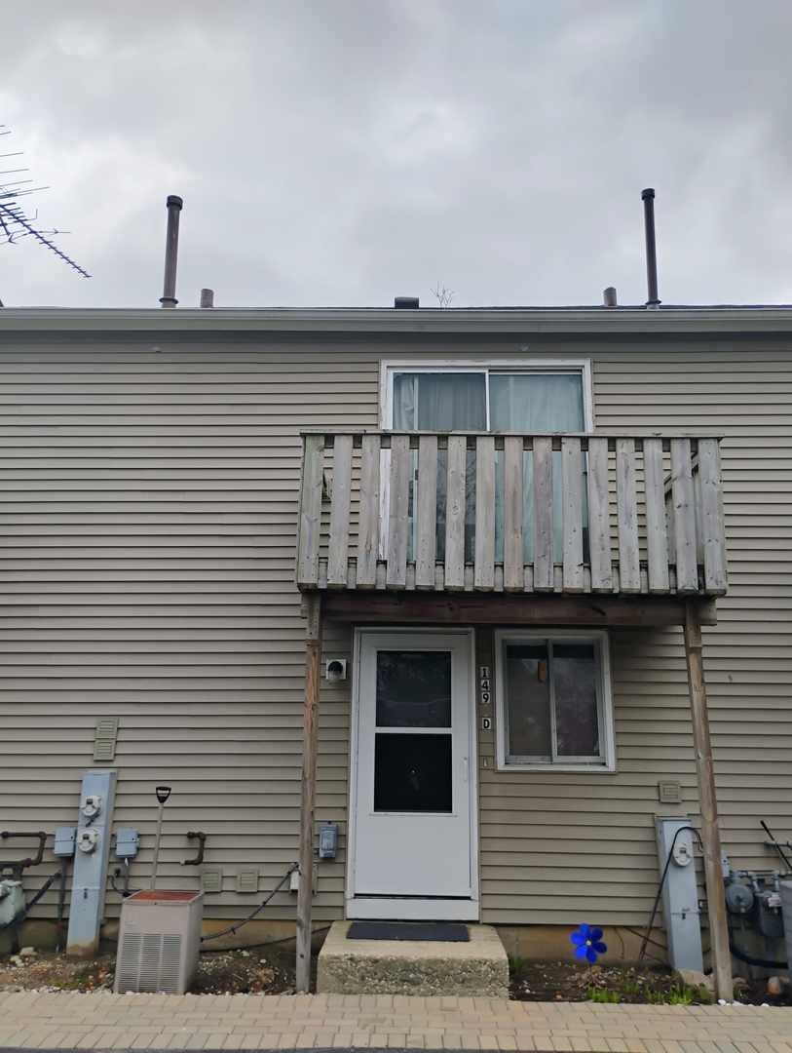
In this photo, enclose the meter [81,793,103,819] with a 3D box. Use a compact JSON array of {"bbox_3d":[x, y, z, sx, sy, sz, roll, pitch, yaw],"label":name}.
[{"bbox_3d":[-2.340,2.160,6.568,0.165,0.172,0.105,0,-15,1],"label":"meter"}]

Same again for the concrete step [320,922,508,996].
[{"bbox_3d":[0.123,2.998,5.961,1.220,0.240,1.110,0,-15,1],"label":"concrete step"}]

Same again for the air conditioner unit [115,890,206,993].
[{"bbox_3d":[-1.554,2.753,5.669,0.437,0.545,0.430,0,-14,2],"label":"air conditioner unit"}]

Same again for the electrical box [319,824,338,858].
[{"bbox_3d":[-0.525,2.452,6.652,0.145,0.235,0.090,0,-15,1],"label":"electrical box"}]

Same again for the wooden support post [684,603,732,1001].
[{"bbox_3d":[2.076,1.755,5.701,0.092,2.570,0.092,0,-14,2],"label":"wooden support post"}]

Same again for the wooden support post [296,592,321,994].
[{"bbox_3d":[-0.595,1.718,5.805,0.092,2.620,0.092,0,-15,1],"label":"wooden support post"}]

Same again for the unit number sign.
[{"bbox_3d":[0.736,1.300,6.979,0.072,0.295,0.012,0,-15,1],"label":"unit number sign"}]

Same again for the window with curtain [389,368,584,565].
[{"bbox_3d":[0.832,-0.498,7.470,1.830,1.995,0.100,0,-15,1],"label":"window with curtain"}]

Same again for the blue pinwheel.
[{"bbox_3d":[1.346,2.921,5.977,0.250,0.255,0.060,0,-14,2],"label":"blue pinwheel"}]

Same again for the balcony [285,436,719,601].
[{"bbox_3d":[0.843,0.005,6.743,3.070,1.155,1.160,0,-14,2],"label":"balcony"}]

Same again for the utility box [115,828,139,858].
[{"bbox_3d":[-2.116,2.488,6.708,0.160,0.205,0.090,0,-14,2],"label":"utility box"}]

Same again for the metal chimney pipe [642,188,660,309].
[{"bbox_3d":[2.991,-3.261,9.982,0.185,1.592,0.185,2,-15,2],"label":"metal chimney pipe"}]

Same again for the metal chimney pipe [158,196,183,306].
[{"bbox_3d":[-2.650,-3.252,10.085,0.215,1.502,0.215,-1,-15,1],"label":"metal chimney pipe"}]

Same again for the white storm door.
[{"bbox_3d":[0.144,1.927,6.802,1.020,2.228,0.080,0,-15,1],"label":"white storm door"}]

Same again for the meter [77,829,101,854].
[{"bbox_3d":[-2.358,2.407,6.529,0.150,0.160,0.110,0,-14,2],"label":"meter"}]

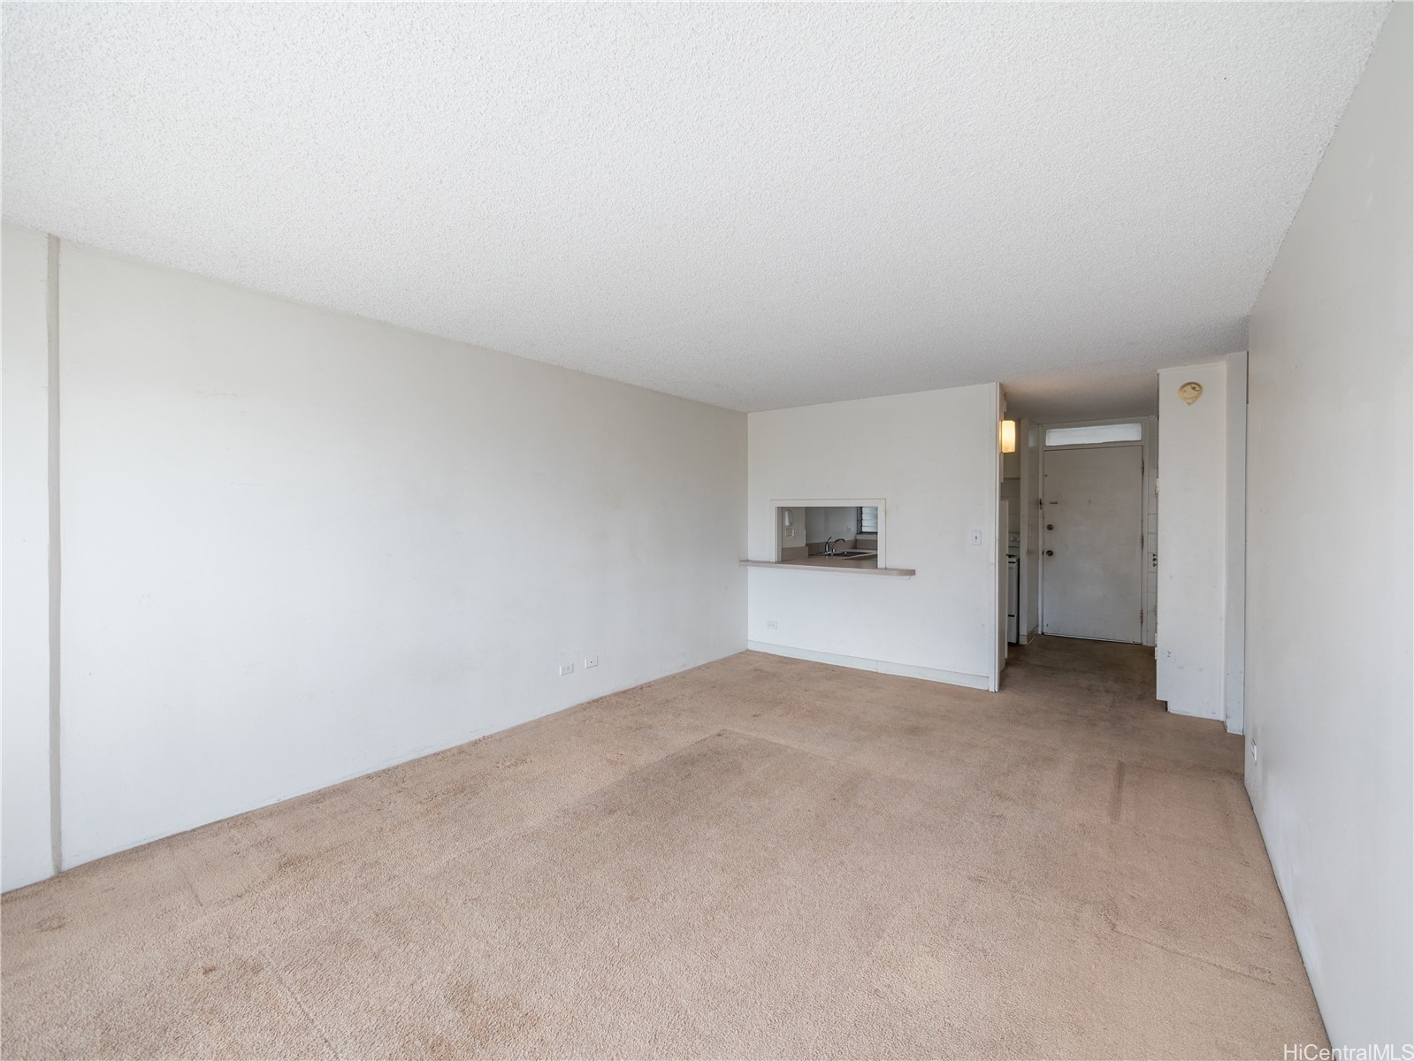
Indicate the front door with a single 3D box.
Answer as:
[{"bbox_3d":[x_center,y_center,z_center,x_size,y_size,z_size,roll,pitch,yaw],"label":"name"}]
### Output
[{"bbox_3d":[4.300,0.148,6.402,0.916,2.125,0.050,0,1,38],"label":"front door"}]

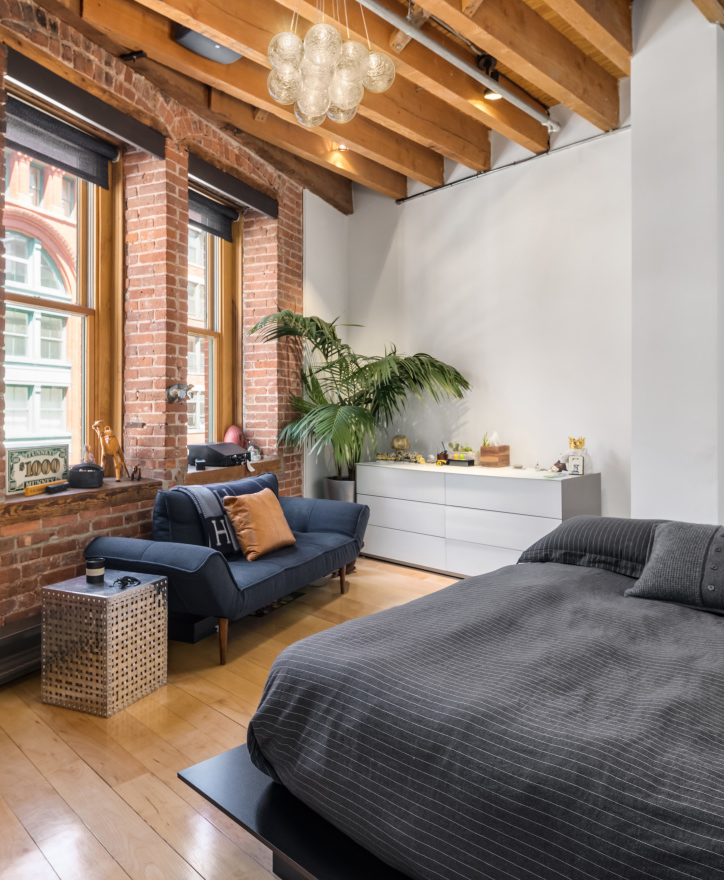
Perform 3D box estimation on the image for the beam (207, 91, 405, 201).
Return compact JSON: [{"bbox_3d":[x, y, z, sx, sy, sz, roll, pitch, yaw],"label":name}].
[{"bbox_3d":[-0.317,-2.283,4.788,0.110,0.320,2.100,2,3,40],"label":"beam"}]

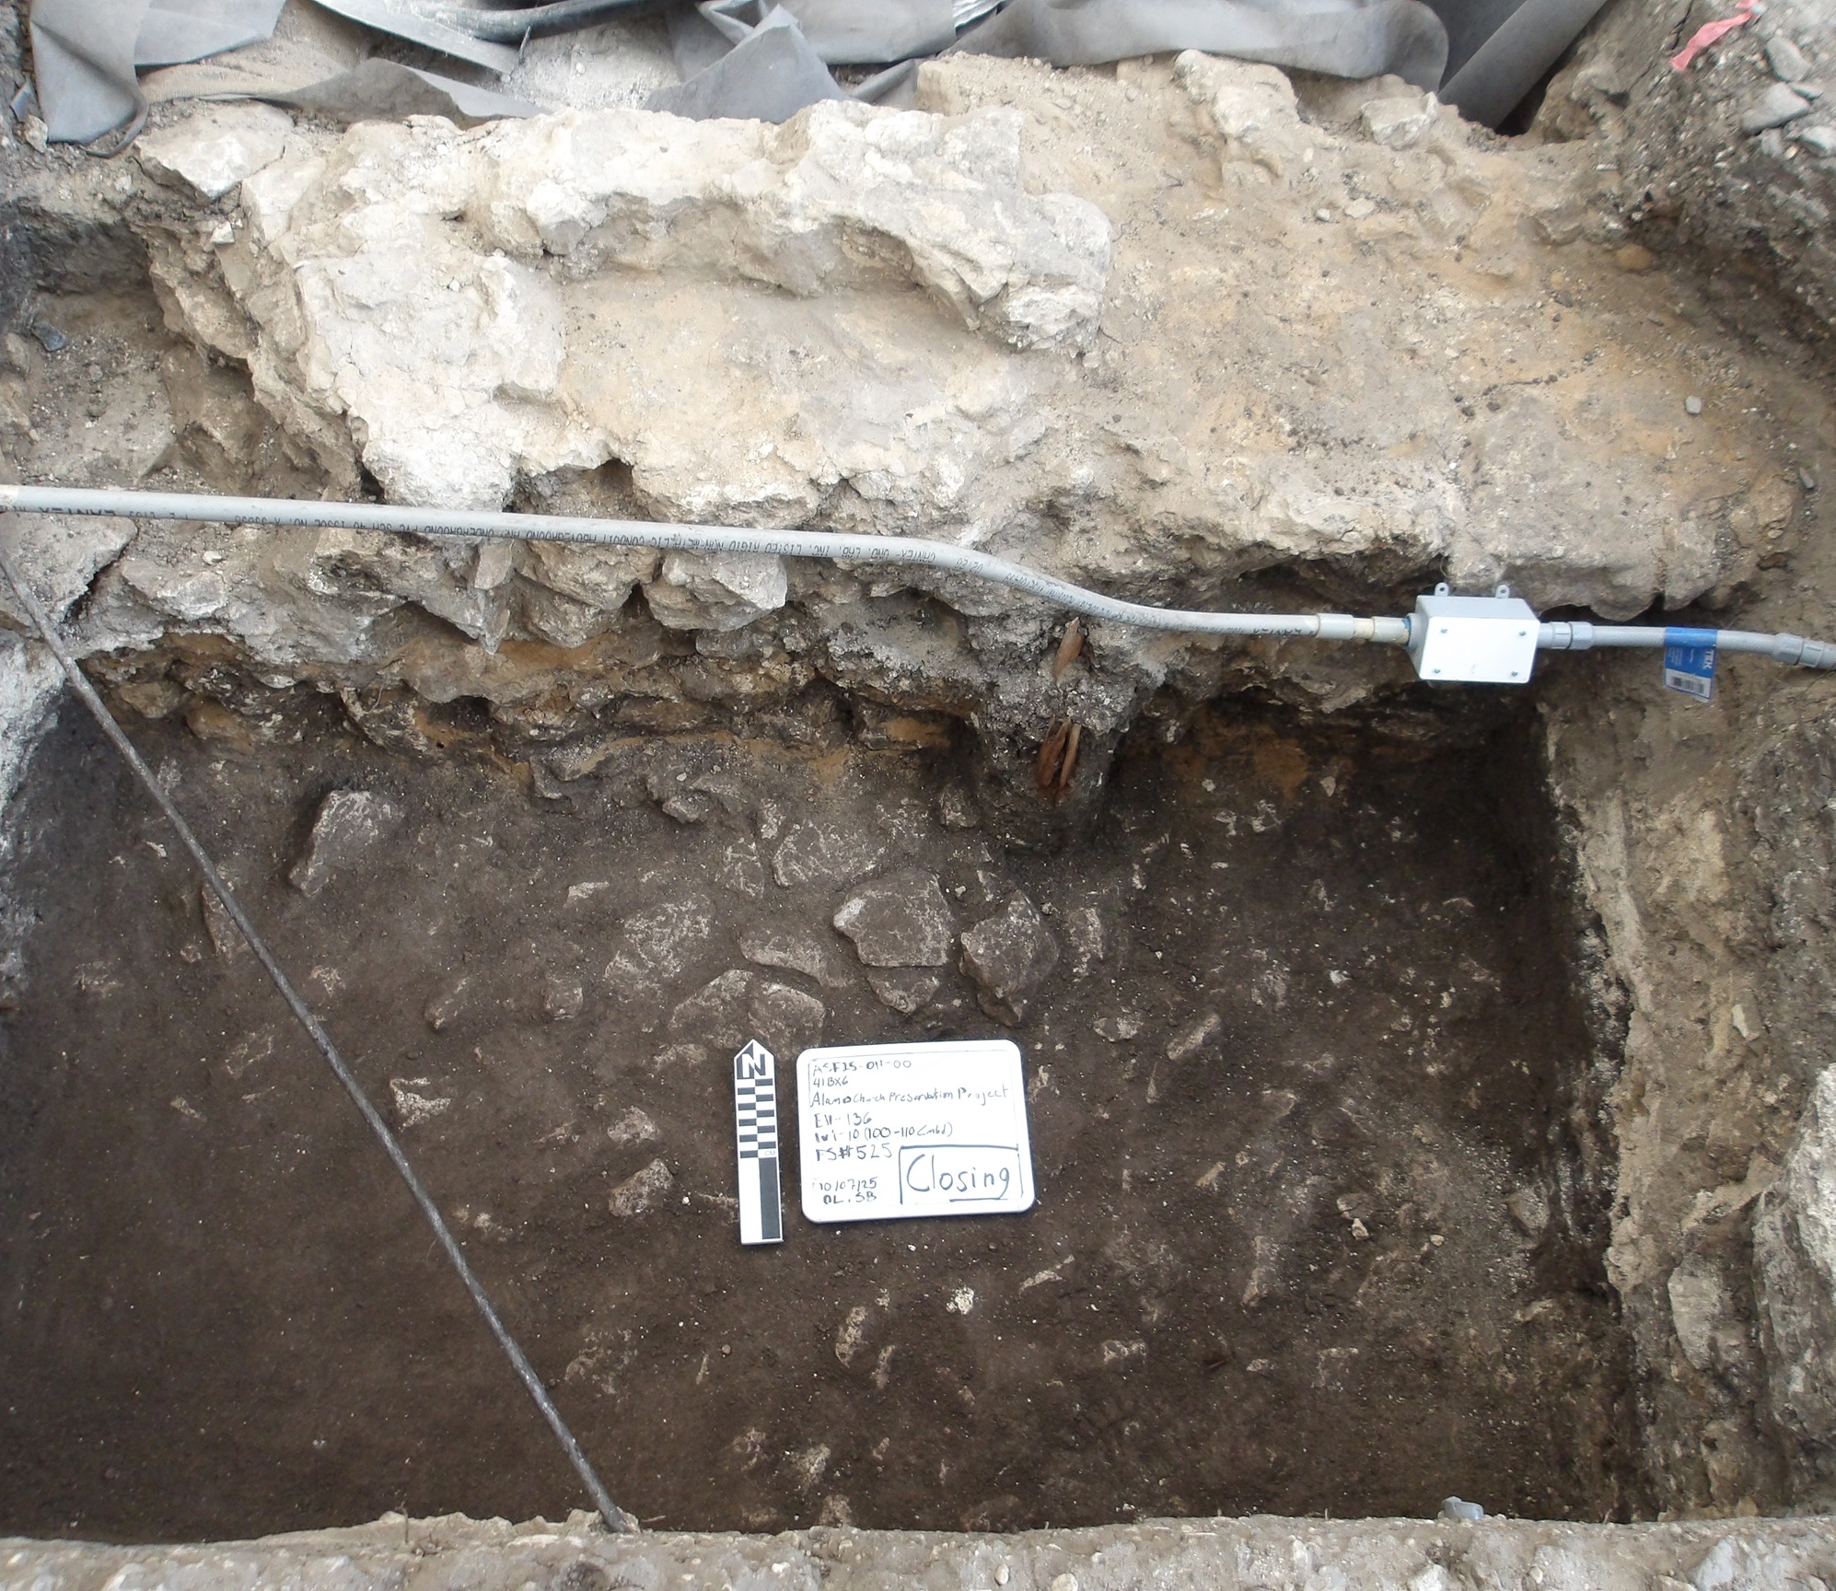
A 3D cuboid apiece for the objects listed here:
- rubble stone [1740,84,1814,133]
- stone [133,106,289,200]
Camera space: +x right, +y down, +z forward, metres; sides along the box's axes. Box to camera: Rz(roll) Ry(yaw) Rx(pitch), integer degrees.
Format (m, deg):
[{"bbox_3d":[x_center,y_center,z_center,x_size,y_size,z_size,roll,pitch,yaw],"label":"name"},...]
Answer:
[{"bbox_3d":[0.993,-0.792,1.912,0.080,0.035,0.048,-26,66,-15],"label":"rubble stone"},{"bbox_3d":[-0.846,-0.770,1.985,0.175,0.065,0.110,-4,63,-4],"label":"stone"}]

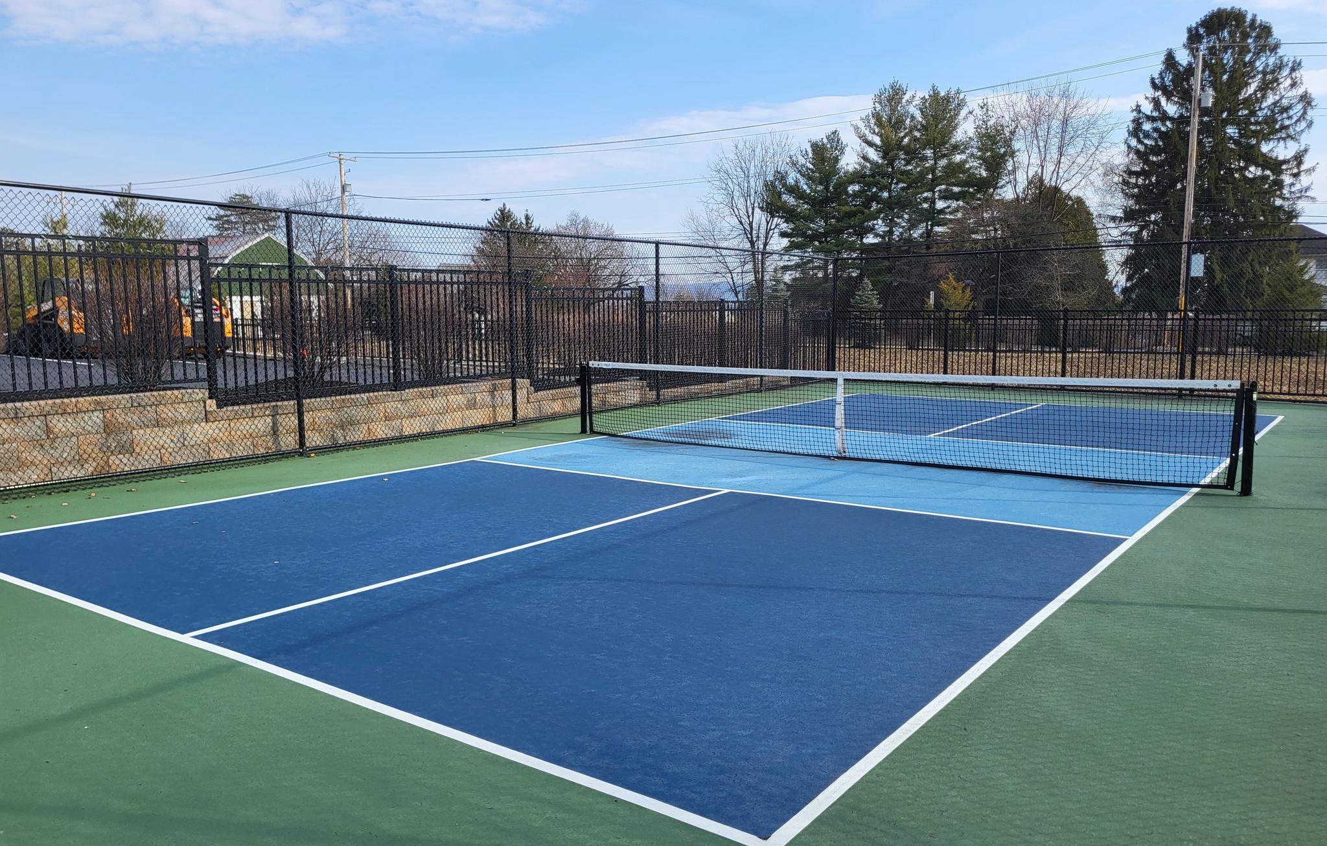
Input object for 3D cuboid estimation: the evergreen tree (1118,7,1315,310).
[{"bbox_3d":[26.622,-11.788,48.002,8.330,15.870,8.330,3,7,28],"label":"evergreen tree"}]

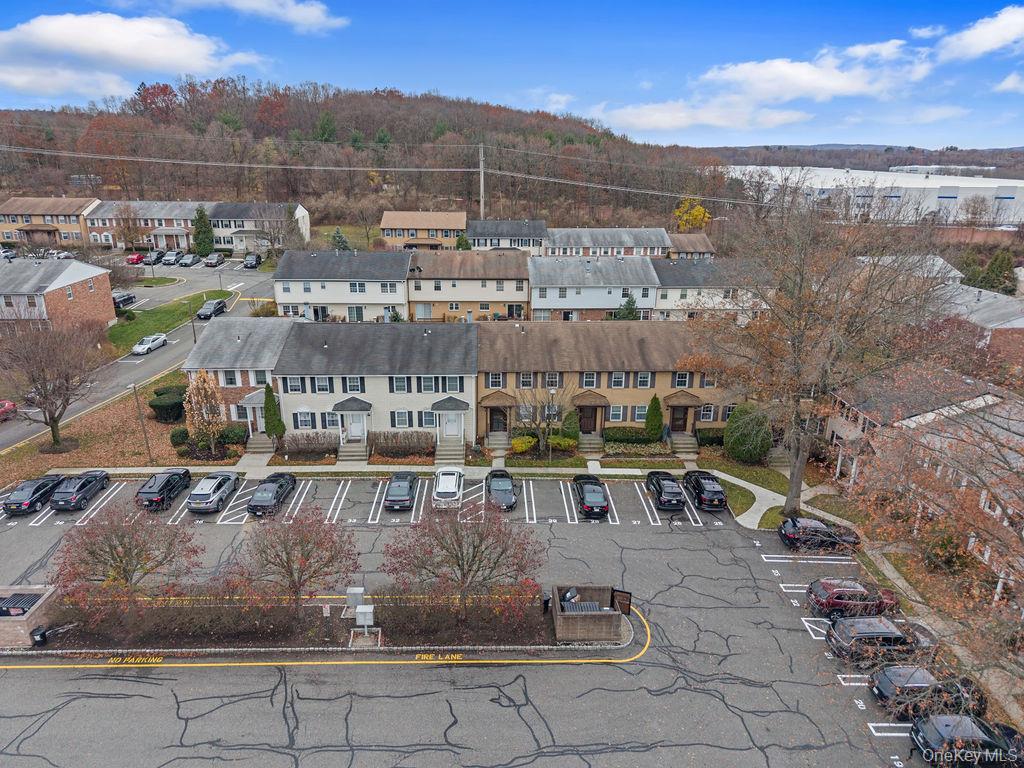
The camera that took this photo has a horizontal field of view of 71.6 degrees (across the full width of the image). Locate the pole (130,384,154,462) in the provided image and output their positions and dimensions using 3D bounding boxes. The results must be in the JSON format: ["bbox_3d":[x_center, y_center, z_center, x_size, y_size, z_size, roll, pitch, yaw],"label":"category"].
[{"bbox_3d":[-27.206,3.003,52.085,0.750,6.160,0.300,-10,22,-31],"label":"pole"}]

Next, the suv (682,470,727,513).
[{"bbox_3d":[13.012,6.867,47.848,1.900,1.720,4.800,0,20,-2],"label":"suv"}]

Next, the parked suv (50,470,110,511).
[{"bbox_3d":[-28.522,6.795,47.046,1.800,1.580,4.470,0,20,-2],"label":"parked suv"}]

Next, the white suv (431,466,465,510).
[{"bbox_3d":[-4.261,6.744,47.760,1.840,1.670,4.620,0,20,-2],"label":"white suv"}]

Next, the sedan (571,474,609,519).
[{"bbox_3d":[5.504,7.419,48.800,1.810,1.460,4.800,0,20,-1],"label":"sedan"}]

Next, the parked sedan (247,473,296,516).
[{"bbox_3d":[-15.771,7.062,46.865,1.840,1.450,4.800,0,20,-2],"label":"parked sedan"}]

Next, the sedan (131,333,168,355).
[{"bbox_3d":[-40.514,-4.512,79.410,1.740,1.330,4.400,5,21,9],"label":"sedan"}]

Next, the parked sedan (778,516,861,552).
[{"bbox_3d":[19.189,9.255,44.215,4.600,1.620,1.860,1,20,1],"label":"parked sedan"}]

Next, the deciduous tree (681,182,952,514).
[{"bbox_3d":[18.357,-1.401,42.804,16.800,20.800,15.500,0,20,-2],"label":"deciduous tree"}]

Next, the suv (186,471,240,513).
[{"bbox_3d":[-19.657,6.849,47.027,1.865,1.665,4.605,0,20,-2],"label":"suv"}]

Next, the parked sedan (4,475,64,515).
[{"bbox_3d":[-31.244,6.992,46.581,1.830,1.470,4.800,0,20,-2],"label":"parked sedan"}]

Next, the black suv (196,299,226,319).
[{"bbox_3d":[-35.199,-8.814,83.312,1.820,1.450,4.750,2,20,5],"label":"black suv"}]

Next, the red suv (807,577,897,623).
[{"bbox_3d":[18.405,11.428,38.233,4.600,1.660,1.860,1,20,1],"label":"red suv"}]

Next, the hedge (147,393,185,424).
[{"bbox_3d":[-28.175,1.833,58.520,3.000,1.950,2.700,0,20,-2],"label":"hedge"}]

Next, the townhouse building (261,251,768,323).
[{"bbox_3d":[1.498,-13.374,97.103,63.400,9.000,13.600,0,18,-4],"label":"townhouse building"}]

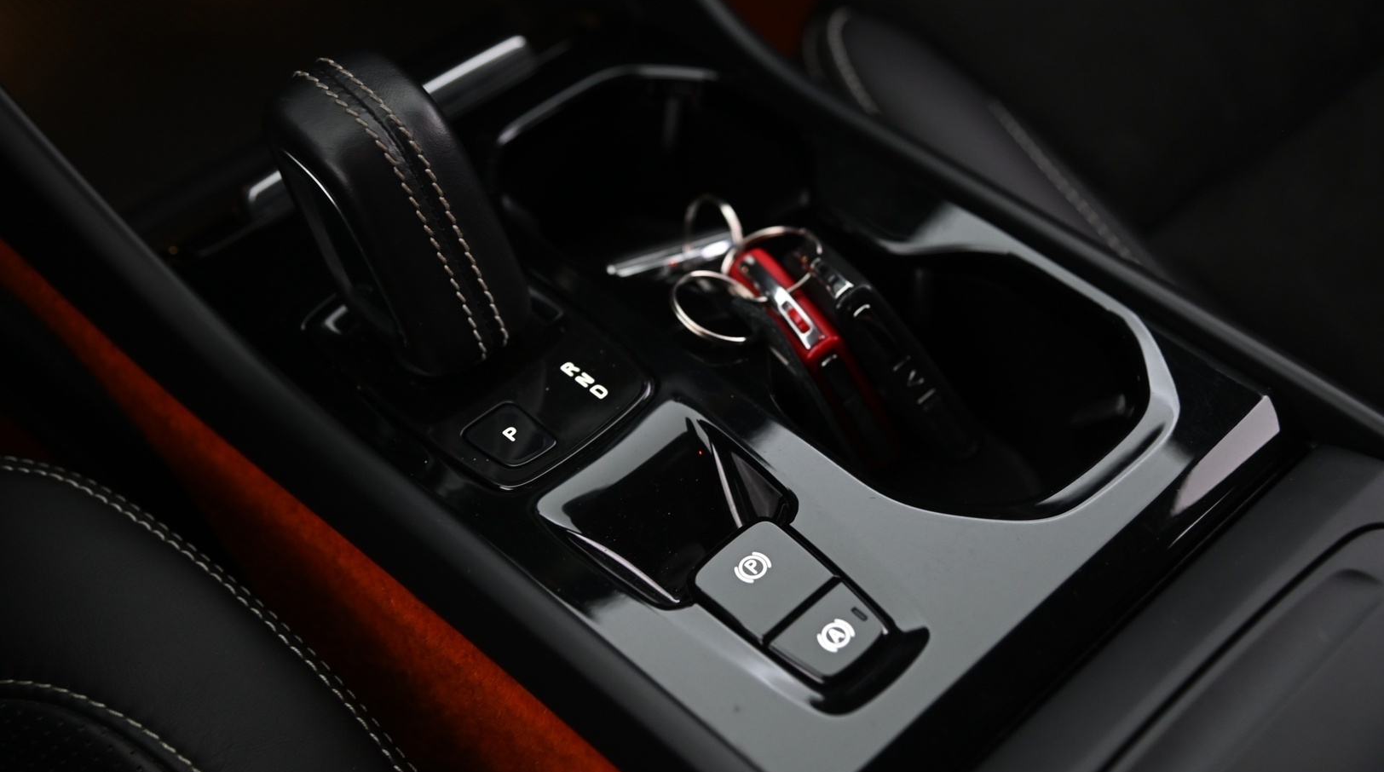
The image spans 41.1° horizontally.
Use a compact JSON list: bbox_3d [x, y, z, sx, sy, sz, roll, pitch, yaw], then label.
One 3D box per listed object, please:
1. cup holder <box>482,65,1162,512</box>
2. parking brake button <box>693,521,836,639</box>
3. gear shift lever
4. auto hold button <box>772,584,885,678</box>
[{"bbox_3d":[0.035,-0.013,0.557,0.099,0.065,0.223,-36,55,-29],"label":"cup holder"},{"bbox_3d":[0.017,0.050,0.458,0.026,0.009,0.027,-36,55,-29],"label":"parking brake button"},{"bbox_3d":[-0.081,-0.051,0.505,0.038,0.068,0.074,-36,55,-29],"label":"gear shift lever"},{"bbox_3d":[0.034,0.062,0.445,0.026,0.009,0.018,-36,55,-29],"label":"auto hold button"}]

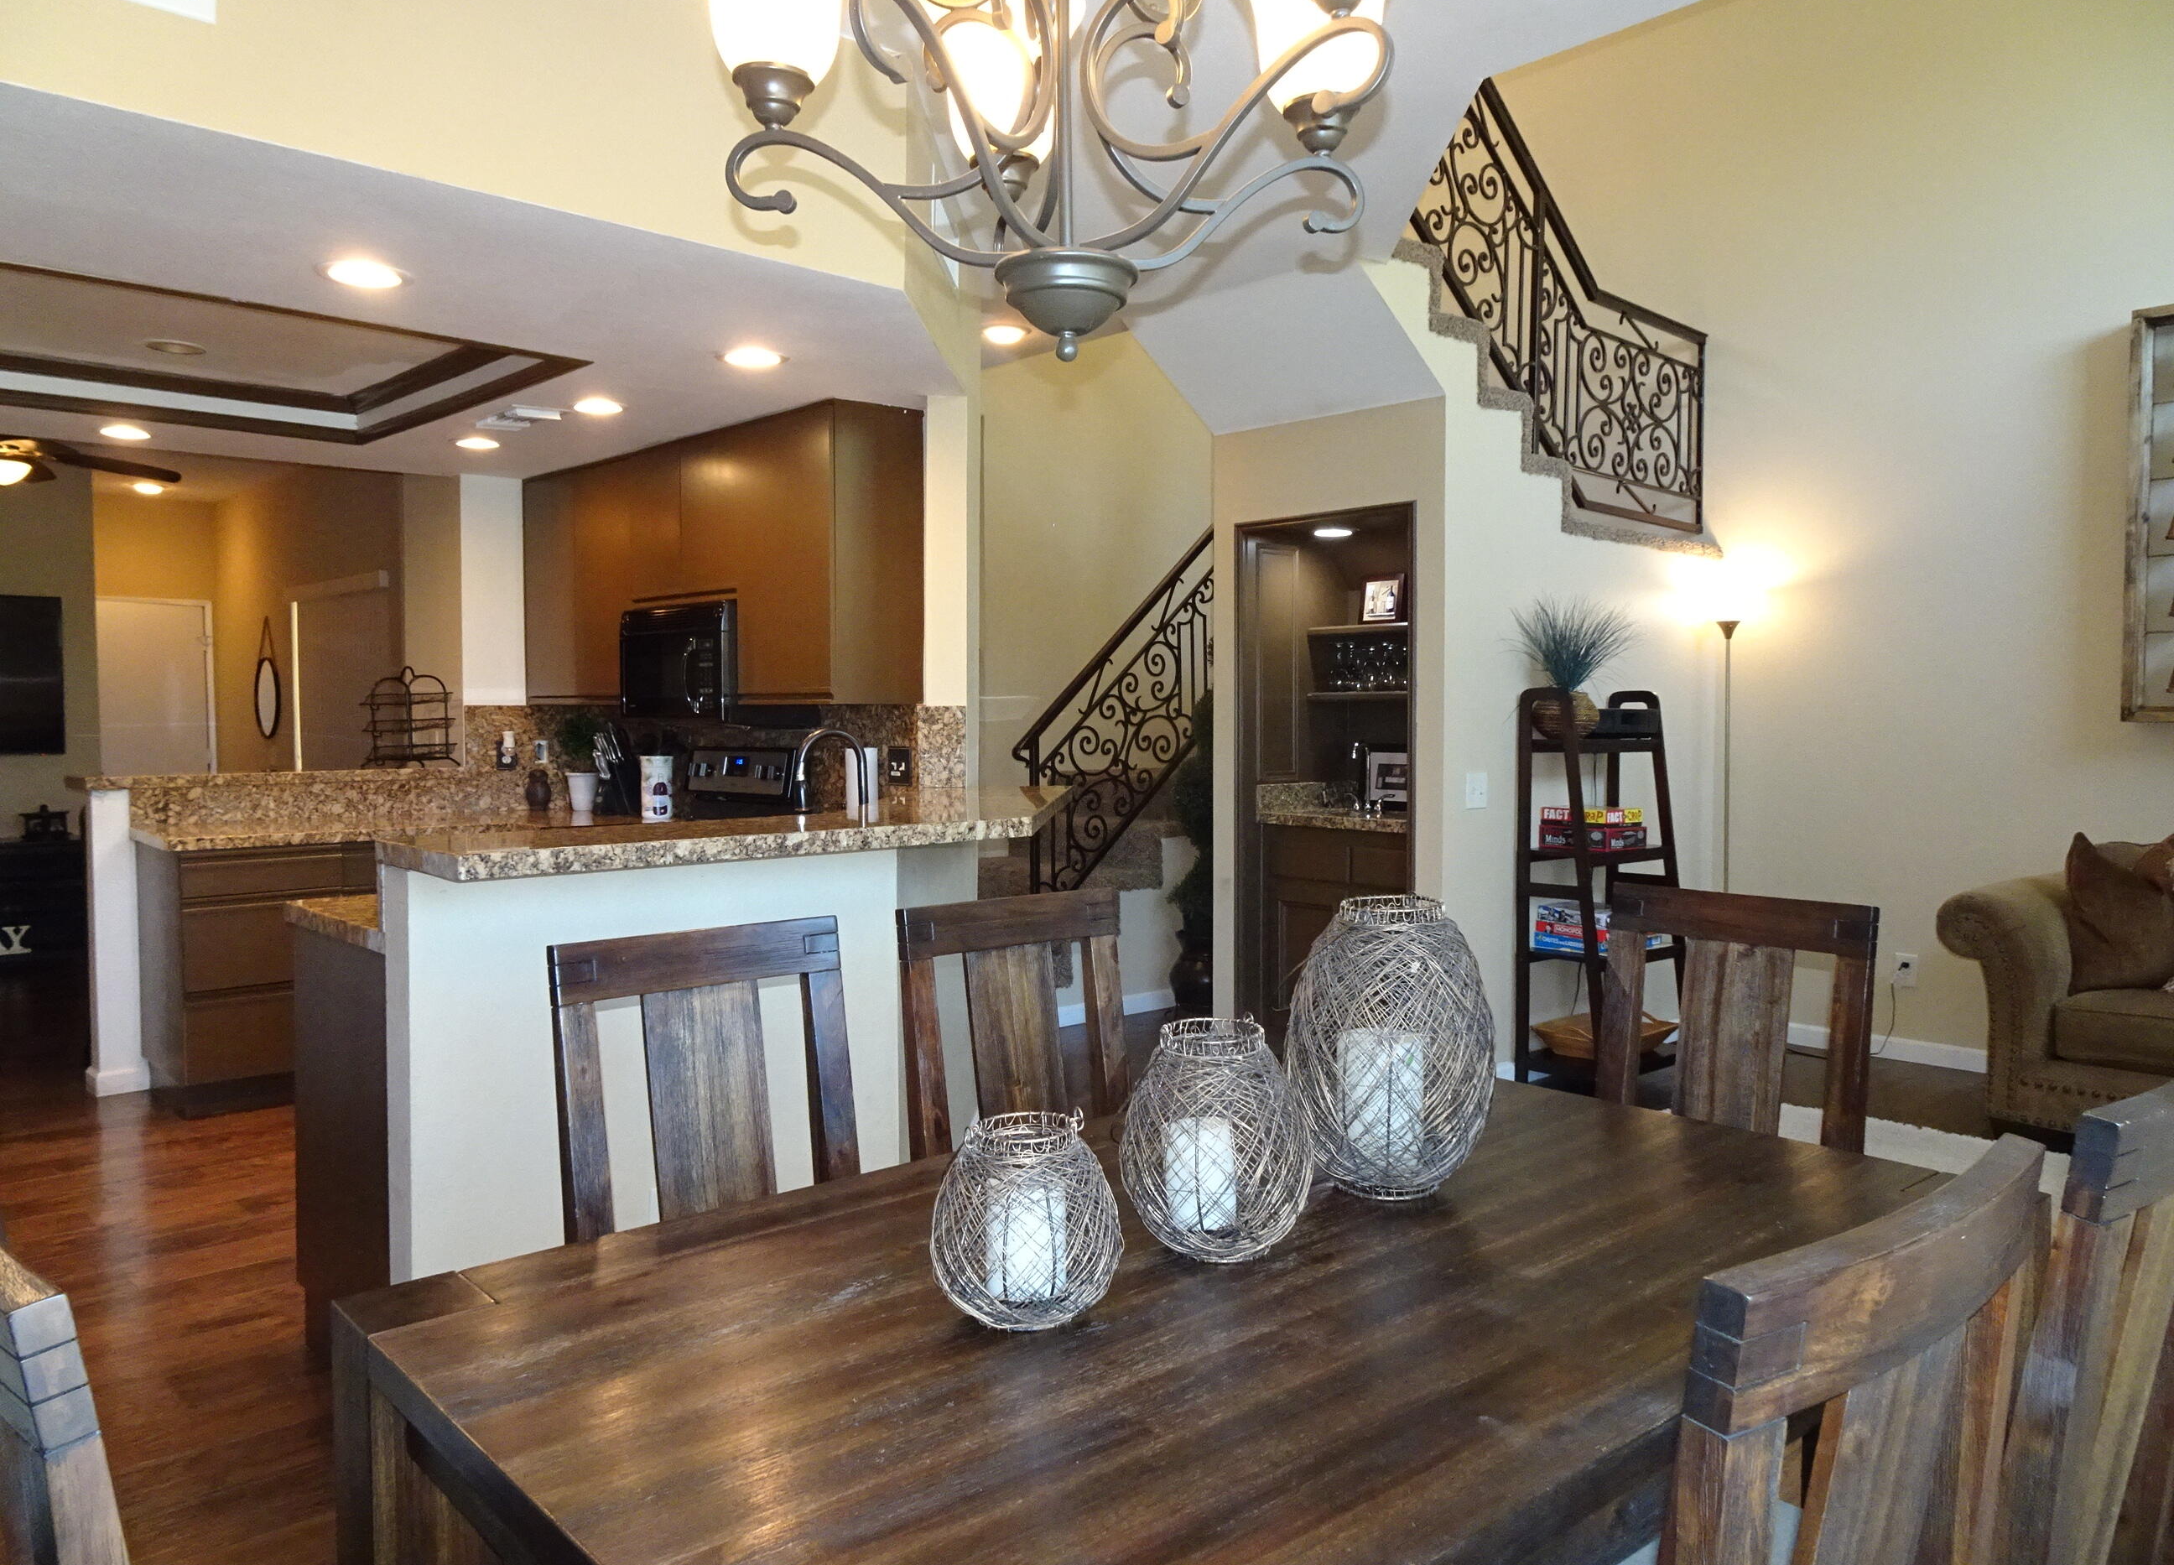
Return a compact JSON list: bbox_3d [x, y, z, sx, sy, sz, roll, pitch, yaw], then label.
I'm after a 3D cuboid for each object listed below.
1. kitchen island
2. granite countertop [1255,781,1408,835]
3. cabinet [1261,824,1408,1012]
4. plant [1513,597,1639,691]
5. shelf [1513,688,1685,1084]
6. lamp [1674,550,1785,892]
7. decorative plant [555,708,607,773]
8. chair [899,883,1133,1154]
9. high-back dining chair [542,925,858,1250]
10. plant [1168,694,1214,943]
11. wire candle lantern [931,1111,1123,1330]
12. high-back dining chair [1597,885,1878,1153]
[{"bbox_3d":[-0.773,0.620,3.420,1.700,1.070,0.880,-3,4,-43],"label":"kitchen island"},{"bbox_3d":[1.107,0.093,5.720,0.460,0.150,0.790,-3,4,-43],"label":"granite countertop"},{"bbox_3d":[1.122,0.615,5.623,0.530,0.880,0.770,-3,4,-43],"label":"cabinet"},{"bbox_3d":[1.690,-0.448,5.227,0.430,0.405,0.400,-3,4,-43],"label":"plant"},{"bbox_3d":[1.870,0.367,5.381,0.675,1.395,0.355,-3,4,-43],"label":"shelf"},{"bbox_3d":[2.497,0.131,5.894,0.320,1.820,0.320,-3,4,-43],"label":"lamp"},{"bbox_3d":[-1.998,-0.164,5.950,0.210,0.255,0.210,-3,4,-43],"label":"decorative plant"},{"bbox_3d":[0.069,0.702,2.182,0.455,1.020,0.570,-2,3,-41],"label":"chair"},{"bbox_3d":[-0.370,0.717,1.929,0.455,1.020,0.570,-2,4,-41],"label":"high-back dining chair"},{"bbox_3d":[0.538,0.199,6.552,0.380,1.350,0.380,-3,4,-43],"label":"plant"},{"bbox_3d":[-0.057,0.405,1.409,0.178,0.175,0.178,0,3,-2],"label":"wire candle lantern"},{"bbox_3d":[0.903,0.697,2.356,0.570,1.020,0.455,-2,4,-41],"label":"high-back dining chair"}]

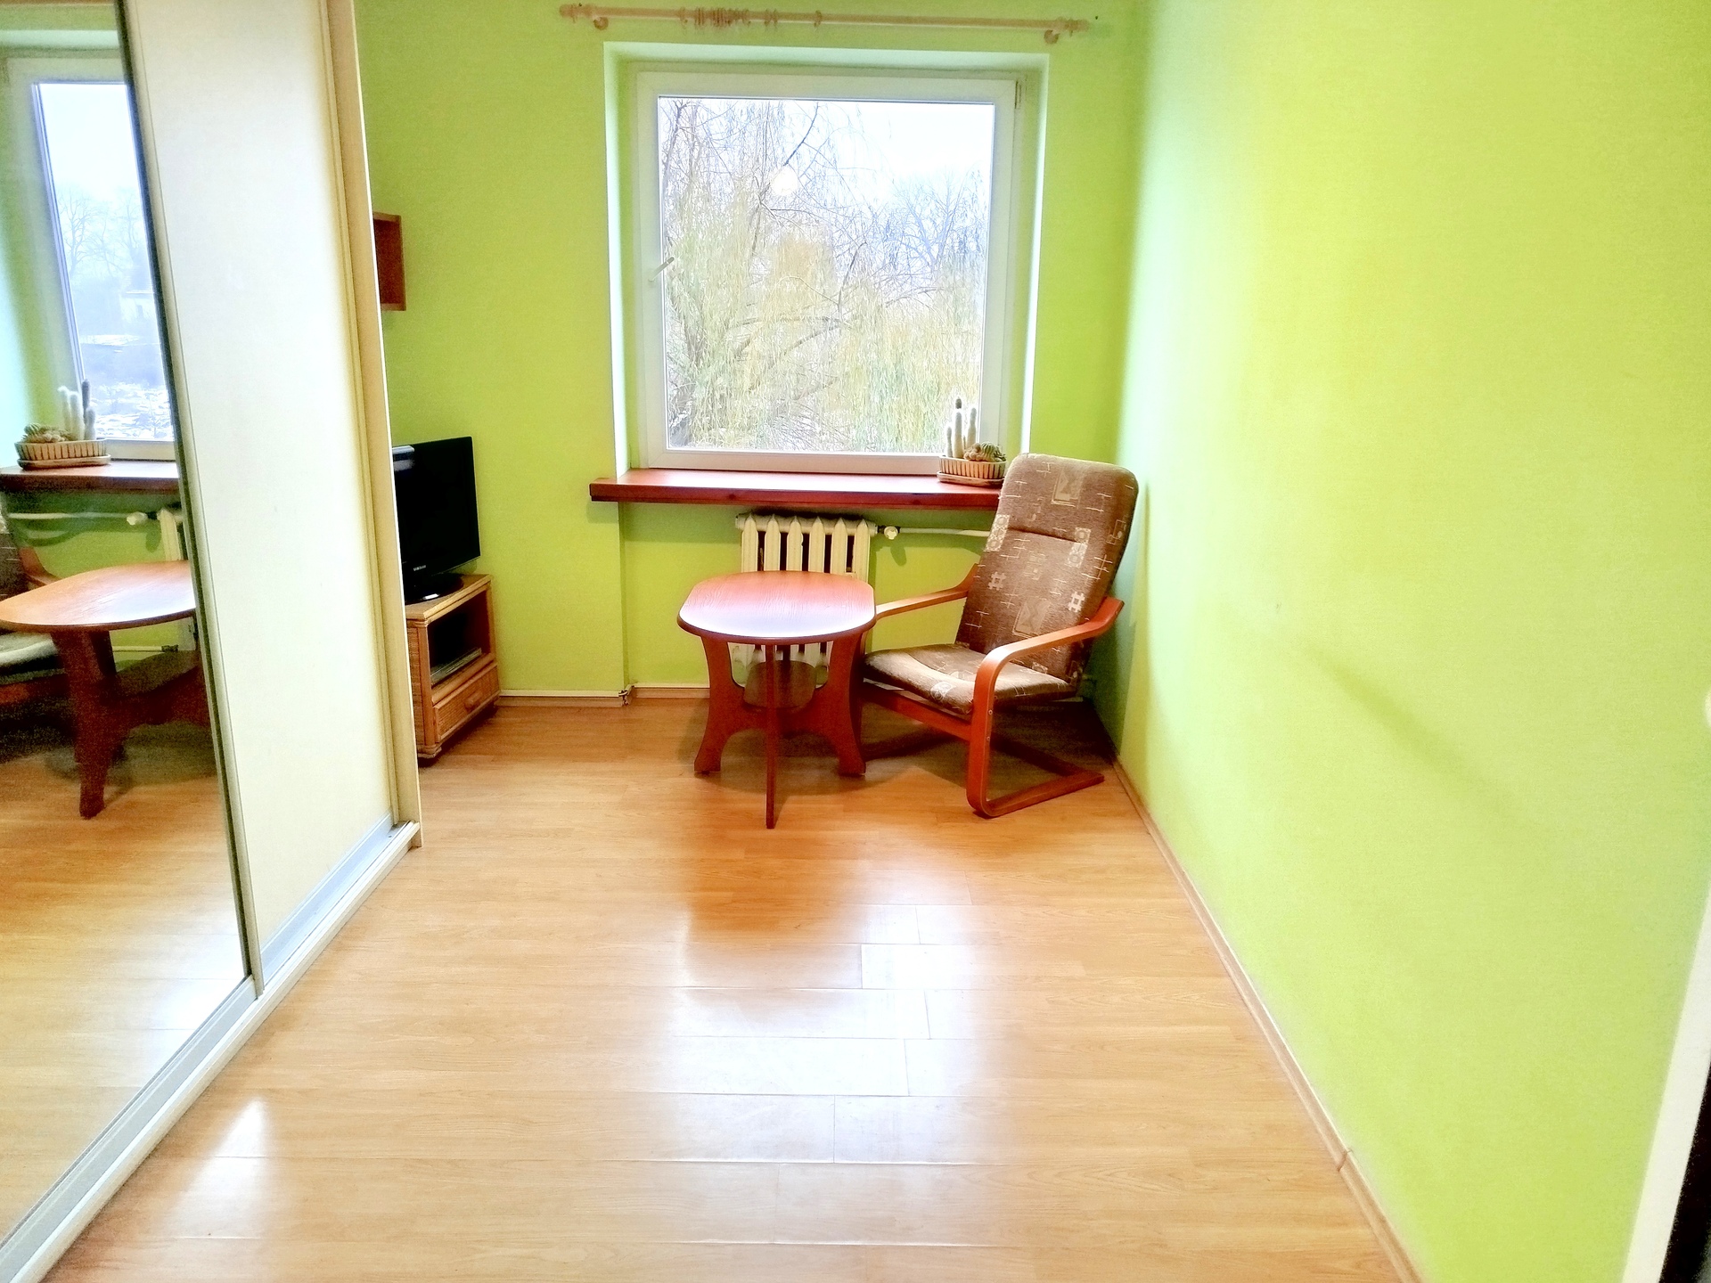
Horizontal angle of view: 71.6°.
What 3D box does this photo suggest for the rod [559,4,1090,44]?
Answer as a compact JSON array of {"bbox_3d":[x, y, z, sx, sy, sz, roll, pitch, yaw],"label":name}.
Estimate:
[{"bbox_3d":[-0.098,-2.003,3.848,1.700,0.075,0.160,1,15,0],"label":"rod"}]

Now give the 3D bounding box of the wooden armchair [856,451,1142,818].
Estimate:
[{"bbox_3d":[0.472,-0.058,3.872,0.750,0.985,0.650,-10,18,-37],"label":"wooden armchair"}]

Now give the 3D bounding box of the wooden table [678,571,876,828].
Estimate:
[{"bbox_3d":[-0.239,0.155,3.806,0.600,0.575,0.970,1,15,0],"label":"wooden table"}]

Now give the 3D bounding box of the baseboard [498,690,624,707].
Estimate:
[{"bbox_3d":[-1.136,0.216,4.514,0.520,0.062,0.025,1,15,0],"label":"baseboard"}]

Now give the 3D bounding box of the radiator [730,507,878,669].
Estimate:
[{"bbox_3d":[-0.194,-0.191,4.433,0.510,0.590,0.150,1,15,0],"label":"radiator"}]

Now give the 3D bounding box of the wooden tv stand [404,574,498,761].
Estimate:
[{"bbox_3d":[-1.553,0.081,4.113,0.410,0.510,0.610,2,15,2],"label":"wooden tv stand"}]

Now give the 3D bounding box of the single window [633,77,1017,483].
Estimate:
[{"bbox_3d":[-0.103,-1.351,4.459,1.410,1.425,0.090,1,15,0],"label":"single window"}]

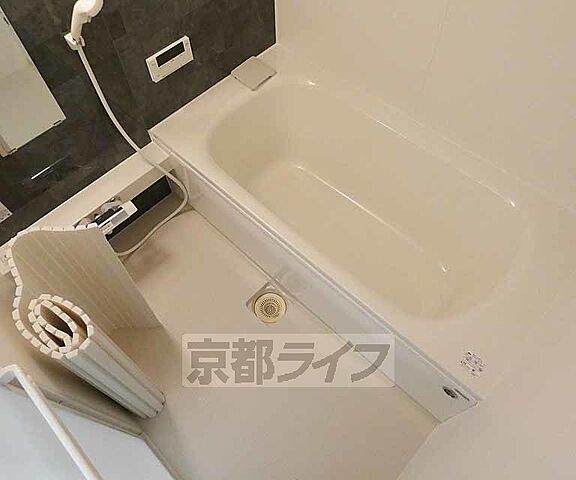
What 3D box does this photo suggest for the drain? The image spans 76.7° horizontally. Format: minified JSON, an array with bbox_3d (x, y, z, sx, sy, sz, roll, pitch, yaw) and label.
[{"bbox_3d":[-0.075,0.294,1.558,0.138,0.020,0.138,0,60,1],"label":"drain"}]

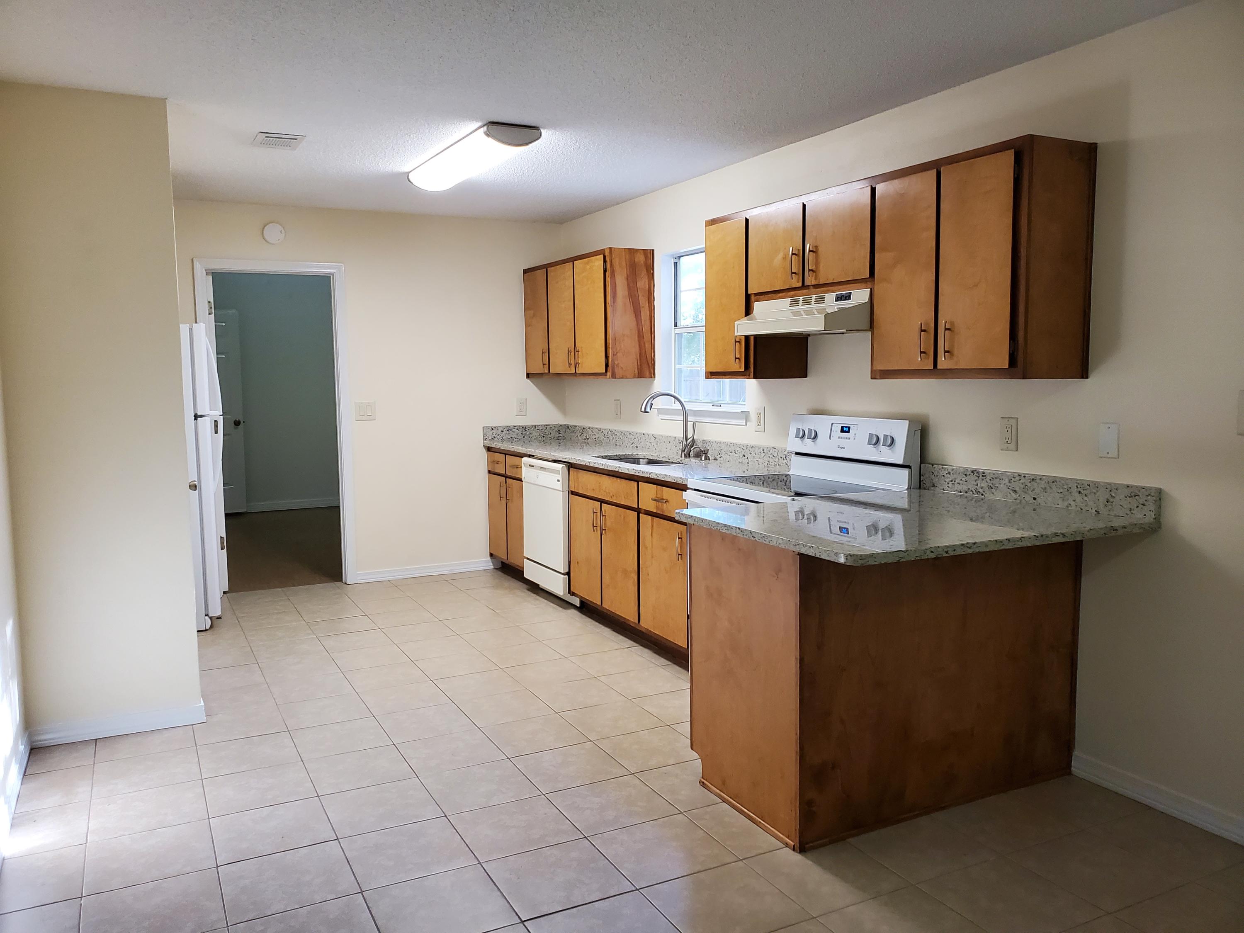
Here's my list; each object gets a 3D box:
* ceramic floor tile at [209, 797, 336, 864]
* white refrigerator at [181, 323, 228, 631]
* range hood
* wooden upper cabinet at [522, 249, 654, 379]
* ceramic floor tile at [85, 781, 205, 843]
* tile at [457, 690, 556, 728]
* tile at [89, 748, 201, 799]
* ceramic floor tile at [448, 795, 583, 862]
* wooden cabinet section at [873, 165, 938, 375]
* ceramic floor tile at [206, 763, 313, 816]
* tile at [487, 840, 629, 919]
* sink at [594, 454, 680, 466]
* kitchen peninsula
[{"bbox_3d":[-1.078,1.122,2.879,0.330,0.010,0.330,-3,6,-27],"label":"ceramic floor tile"},{"bbox_3d":[-2.682,0.067,5.209,0.750,1.670,0.730,-3,6,-28],"label":"white refrigerator"},{"bbox_3d":[0.845,-0.634,3.953,0.465,0.160,0.760,-3,6,-27],"label":"range hood"},{"bbox_3d":[-0.267,-0.969,6.212,0.335,0.770,1.370,-3,6,-27],"label":"wooden upper cabinet"},{"bbox_3d":[-1.520,1.105,3.002,0.330,0.012,0.330,-3,6,-27],"label":"ceramic floor tile"},{"bbox_3d":[-0.483,1.012,3.882,0.328,0.012,0.325,-3,6,-27],"label":"tile"},{"bbox_3d":[-1.682,1.086,3.315,0.330,0.010,0.330,-3,6,-27],"label":"tile"},{"bbox_3d":[-0.331,1.117,2.893,0.331,0.010,0.331,-3,6,-27],"label":"ceramic floor tile"},{"bbox_3d":[1.026,-0.696,3.392,0.040,0.685,0.299,-3,6,-28],"label":"wooden cabinet section"},{"bbox_3d":[-1.217,1.085,3.137,0.328,0.012,0.325,-3,6,-27],"label":"ceramic floor tile"},{"bbox_3d":[-0.177,1.144,2.596,0.331,0.010,0.331,-3,6,-27],"label":"tile"},{"bbox_3d":[0.124,0.064,5.092,0.430,0.200,0.760,-3,6,-28],"label":"sink"},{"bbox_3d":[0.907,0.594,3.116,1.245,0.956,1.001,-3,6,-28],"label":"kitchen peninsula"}]

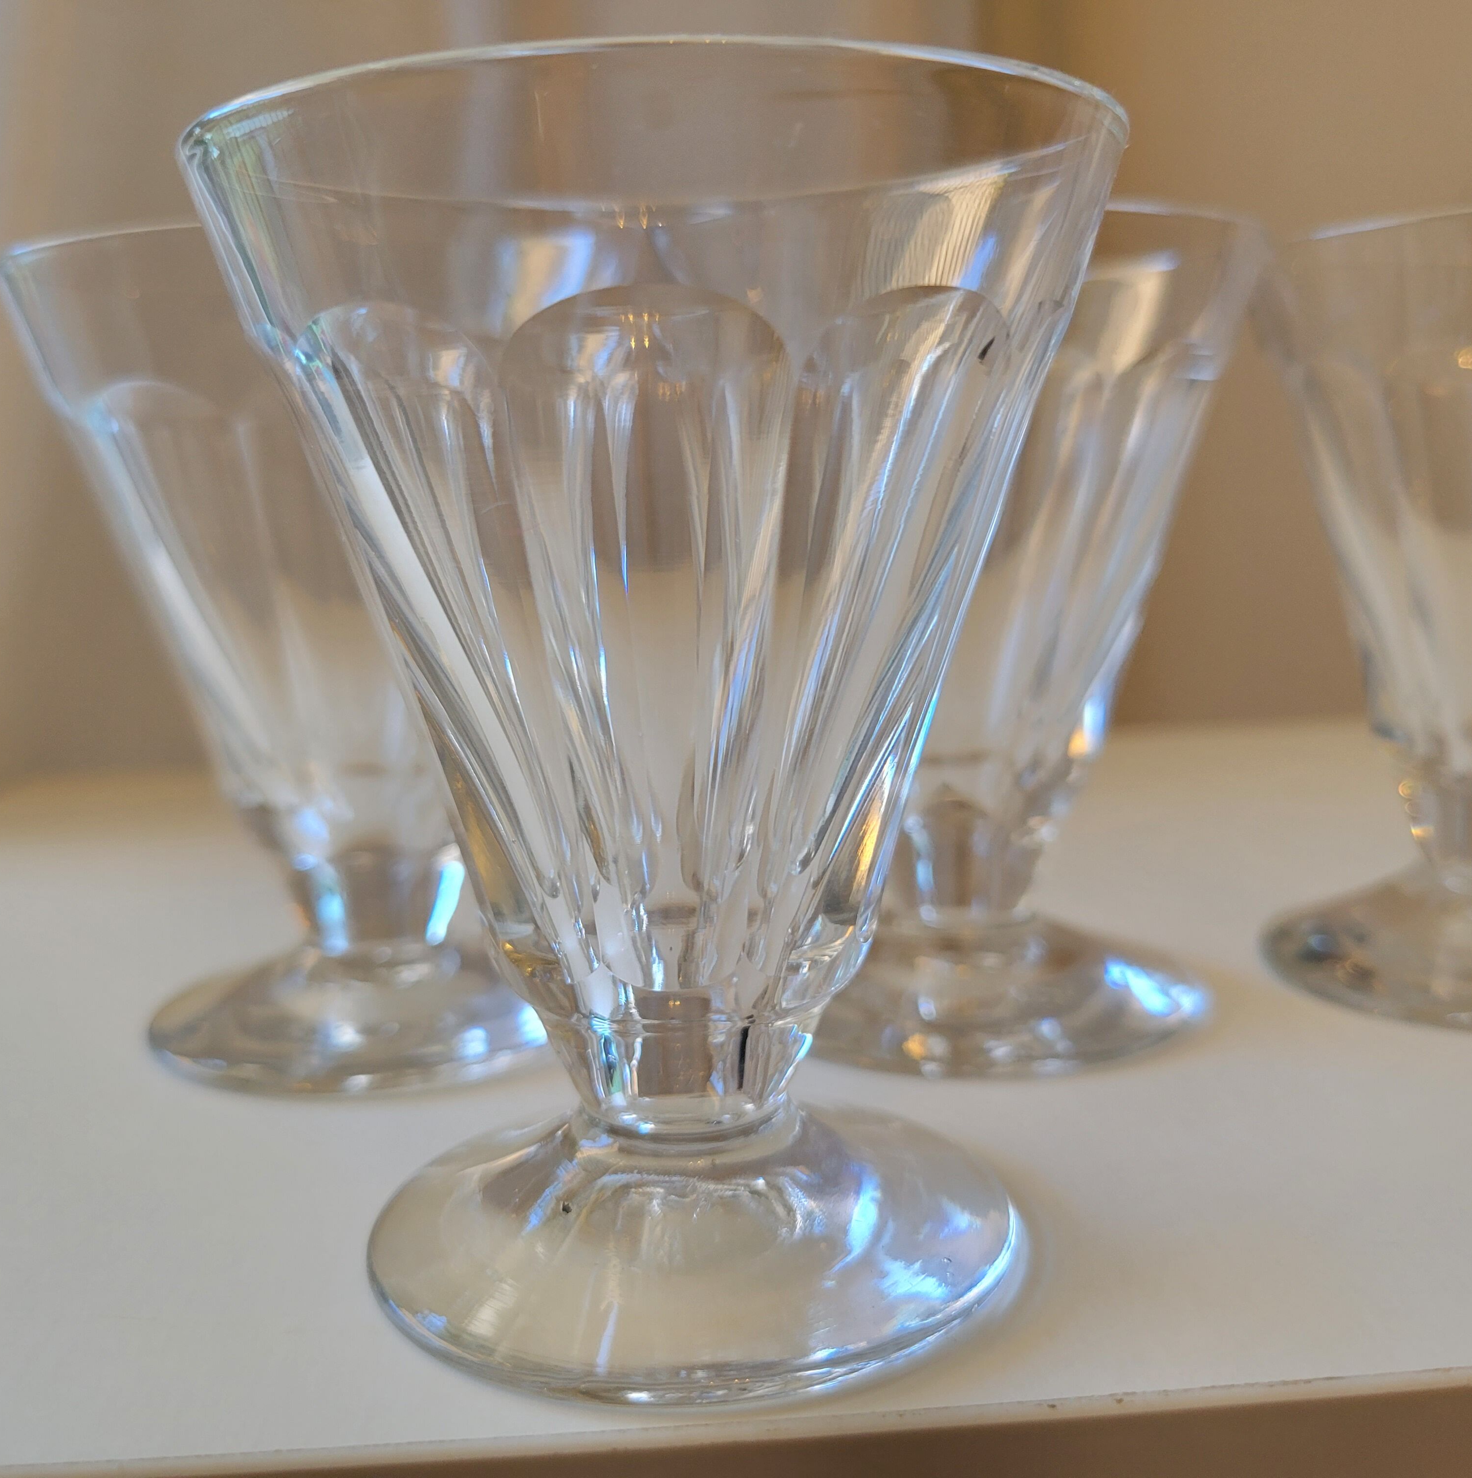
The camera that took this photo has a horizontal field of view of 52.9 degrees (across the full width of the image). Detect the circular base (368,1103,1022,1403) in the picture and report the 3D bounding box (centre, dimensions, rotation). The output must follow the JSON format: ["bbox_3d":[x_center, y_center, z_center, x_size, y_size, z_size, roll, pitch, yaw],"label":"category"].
[{"bbox_3d":[-0.004,0.041,0.145,0.063,0.013,0.063,-2,10,0],"label":"circular base"}]

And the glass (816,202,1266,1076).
[{"bbox_3d":[0.030,-0.013,0.197,0.078,0.099,0.078,-2,10,0],"label":"glass"}]

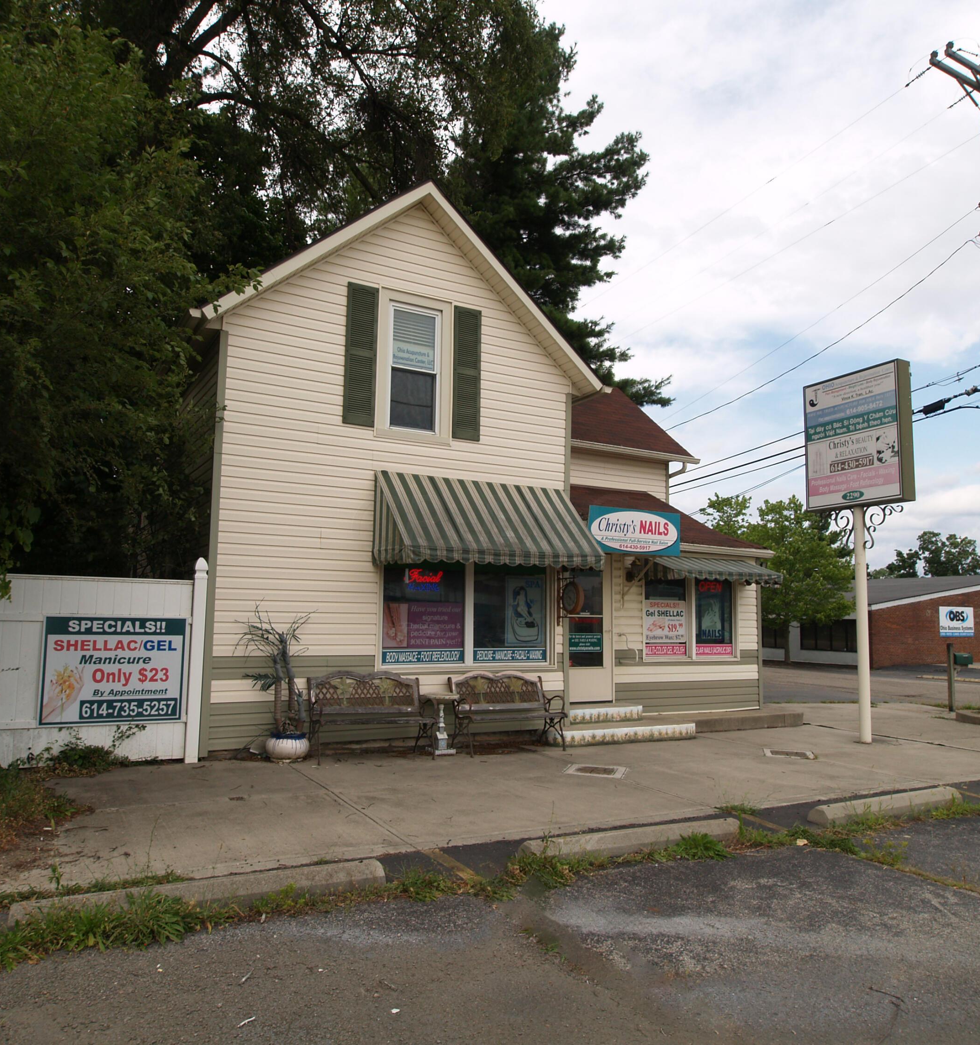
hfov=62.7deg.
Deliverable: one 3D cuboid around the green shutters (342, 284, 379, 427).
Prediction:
[{"bbox_3d":[-1.474,-1.918,9.216,0.374,1.660,0.045,5,-8,-29],"label":"green shutters"}]

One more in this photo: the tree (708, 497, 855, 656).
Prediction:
[{"bbox_3d":[11.982,2.310,33.500,6.200,6.900,6.000,-2,-8,20],"label":"tree"}]

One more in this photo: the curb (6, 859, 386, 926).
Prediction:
[{"bbox_3d":[-1.423,1.928,4.137,1.810,0.130,0.200,4,-8,-27],"label":"curb"}]

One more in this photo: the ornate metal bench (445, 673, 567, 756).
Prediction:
[{"bbox_3d":[0.208,2.167,9.243,1.250,0.880,0.620,5,-8,-29],"label":"ornate metal bench"}]

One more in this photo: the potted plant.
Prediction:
[{"bbox_3d":[-2.358,1.737,8.858,0.839,1.699,0.650,5,-8,-28],"label":"potted plant"}]

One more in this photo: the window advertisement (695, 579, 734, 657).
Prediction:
[{"bbox_3d":[3.793,1.614,13.556,0.860,1.270,0.050,5,-8,-28],"label":"window advertisement"}]

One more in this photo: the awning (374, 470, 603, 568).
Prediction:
[{"bbox_3d":[0.037,0.007,10.236,2.830,1.235,1.000,5,-8,-28],"label":"awning"}]

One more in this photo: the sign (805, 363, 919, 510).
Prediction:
[{"bbox_3d":[4.864,-1.091,10.698,0.255,1.770,1.410,5,-8,-30],"label":"sign"}]

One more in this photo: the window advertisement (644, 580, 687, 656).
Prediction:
[{"bbox_3d":[2.865,1.539,13.054,0.865,1.270,0.050,5,-8,-28],"label":"window advertisement"}]

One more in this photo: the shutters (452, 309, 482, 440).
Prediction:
[{"bbox_3d":[-0.282,-1.821,9.866,0.376,1.662,0.045,5,-8,-29],"label":"shutters"}]

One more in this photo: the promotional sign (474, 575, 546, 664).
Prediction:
[{"bbox_3d":[0.258,1.132,9.839,1.022,1.174,0.050,5,-8,-29],"label":"promotional sign"}]

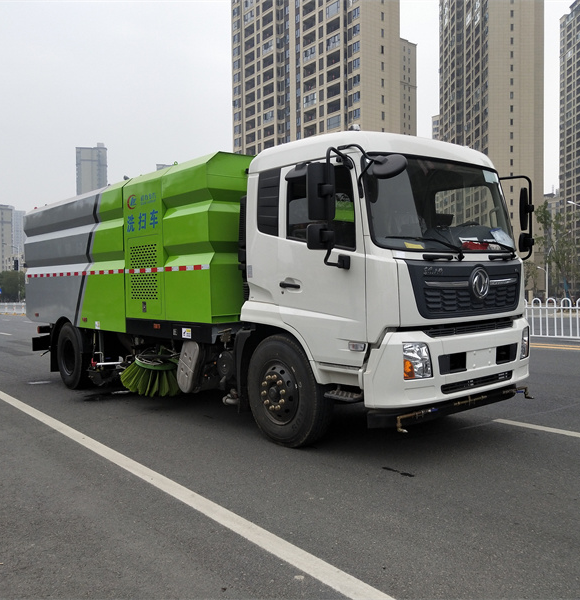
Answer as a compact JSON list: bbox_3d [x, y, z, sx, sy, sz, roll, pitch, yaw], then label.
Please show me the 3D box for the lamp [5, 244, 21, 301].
[{"bbox_3d":[-50.207,-4.259,104.319,2.600,11.600,0.350,-2,2,-38],"label":"lamp"}]

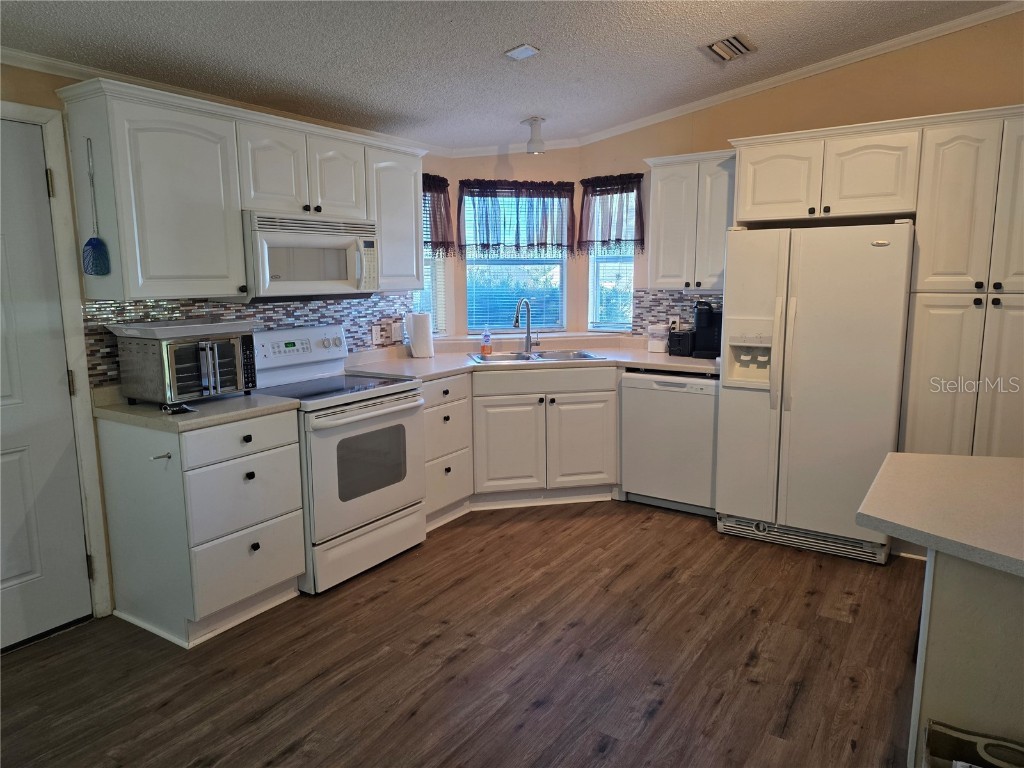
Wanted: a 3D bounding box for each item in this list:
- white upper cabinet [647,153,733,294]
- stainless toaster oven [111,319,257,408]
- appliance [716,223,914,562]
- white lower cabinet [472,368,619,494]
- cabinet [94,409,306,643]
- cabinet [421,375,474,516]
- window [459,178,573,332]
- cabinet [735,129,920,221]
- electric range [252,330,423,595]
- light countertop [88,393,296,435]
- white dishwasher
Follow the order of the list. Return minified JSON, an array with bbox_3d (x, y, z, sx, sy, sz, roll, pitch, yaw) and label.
[{"bbox_3d":[1.197,-0.975,4.212,0.585,0.770,0.335,5,10,33],"label":"white upper cabinet"},{"bbox_3d":[-1.422,-0.094,3.033,0.330,0.320,0.480,5,10,33],"label":"stainless toaster oven"},{"bbox_3d":[1.675,-0.001,3.733,0.840,1.690,0.800,5,10,33],"label":"appliance"},{"bbox_3d":[0.162,0.283,4.523,0.910,0.840,0.660,-2,9,-9],"label":"white lower cabinet"},{"bbox_3d":[-1.333,0.556,2.983,0.630,0.878,0.557,5,10,33],"label":"cabinet"},{"bbox_3d":[-0.604,0.361,4.064,0.625,0.840,0.460,5,10,33],"label":"cabinet"},{"bbox_3d":[0.043,-0.890,4.837,0.800,1.055,0.120,-2,9,-9],"label":"window"},{"bbox_3d":[1.733,-1.087,3.683,0.870,0.398,0.590,5,10,33],"label":"cabinet"},{"bbox_3d":[-0.941,0.317,3.521,0.645,1.180,0.775,5,10,33],"label":"electric range"},{"bbox_3d":[-1.332,0.106,2.914,0.640,0.040,0.570,5,10,33],"label":"light countertop"},{"bbox_3d":[1.089,0.334,4.309,0.595,0.865,0.600,5,10,33],"label":"white dishwasher"}]

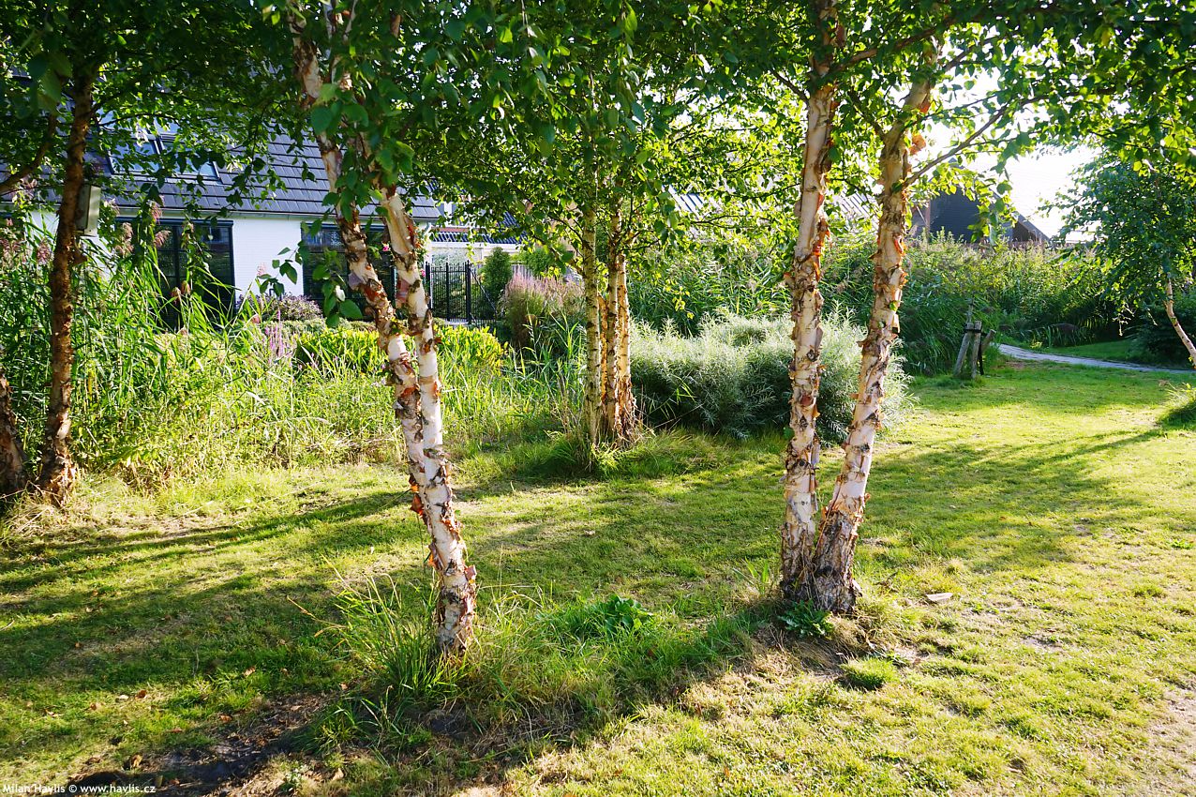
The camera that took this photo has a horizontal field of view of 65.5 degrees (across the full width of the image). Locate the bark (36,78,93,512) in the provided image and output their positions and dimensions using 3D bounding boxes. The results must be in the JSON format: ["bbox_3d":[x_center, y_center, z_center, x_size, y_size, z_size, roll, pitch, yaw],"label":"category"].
[{"bbox_3d":[-3.660,-0.710,6.382,0.580,2.920,0.280,0,8,0],"label":"bark"}]

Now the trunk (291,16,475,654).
[{"bbox_3d":[-0.860,-0.193,3.828,0.680,2.570,0.360,0,8,0],"label":"trunk"}]

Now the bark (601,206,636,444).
[{"bbox_3d":[0.188,-0.604,8.495,0.335,2.150,0.340,0,8,0],"label":"bark"}]

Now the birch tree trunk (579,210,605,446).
[{"bbox_3d":[-0.045,-0.569,8.348,0.220,2.120,0.190,0,8,0],"label":"birch tree trunk"}]

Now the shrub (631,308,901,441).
[{"bbox_3d":[1.725,-0.297,9.898,2.850,1.170,1.900,0,8,0],"label":"shrub"}]

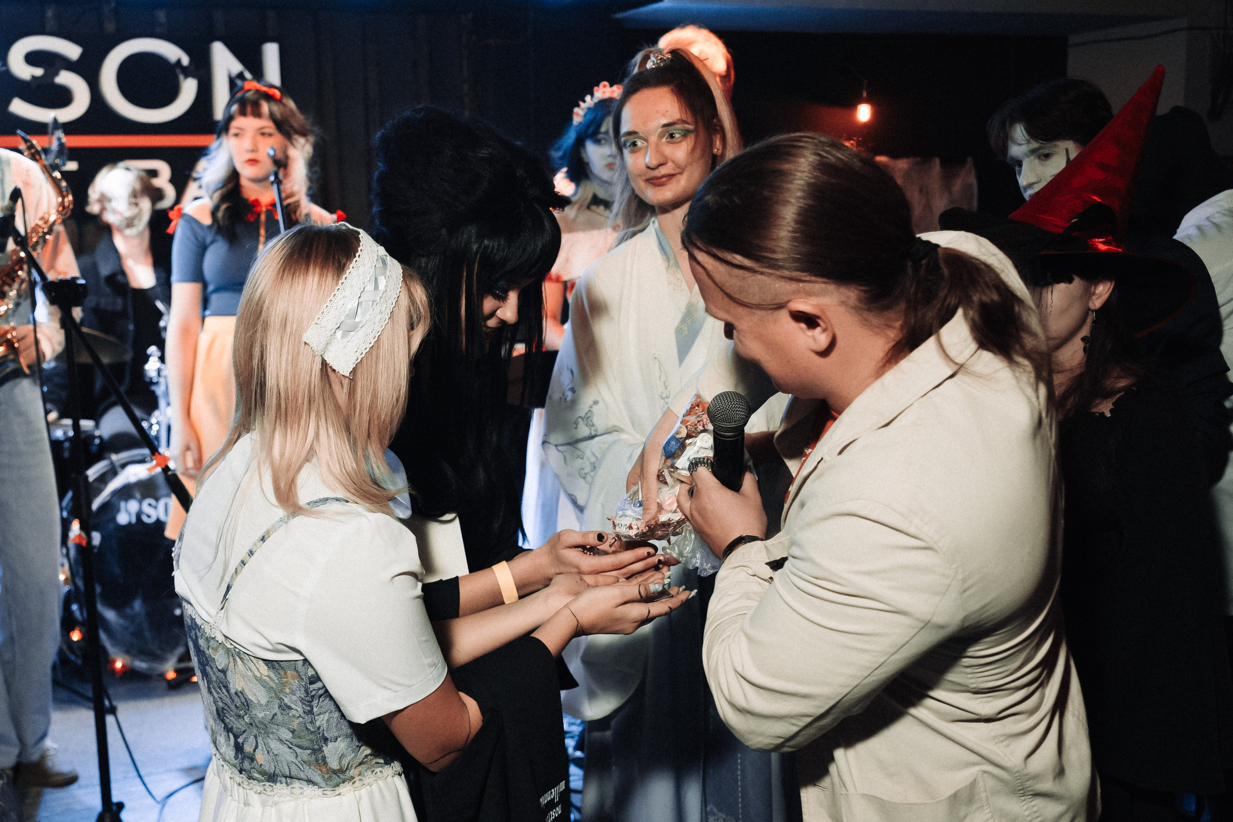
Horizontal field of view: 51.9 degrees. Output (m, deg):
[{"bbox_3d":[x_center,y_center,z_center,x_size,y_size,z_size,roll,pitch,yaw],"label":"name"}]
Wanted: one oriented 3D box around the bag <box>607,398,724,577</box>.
[{"bbox_3d":[0.070,0.091,1.570,0.160,0.220,0.130,1,9,9],"label":"bag"}]

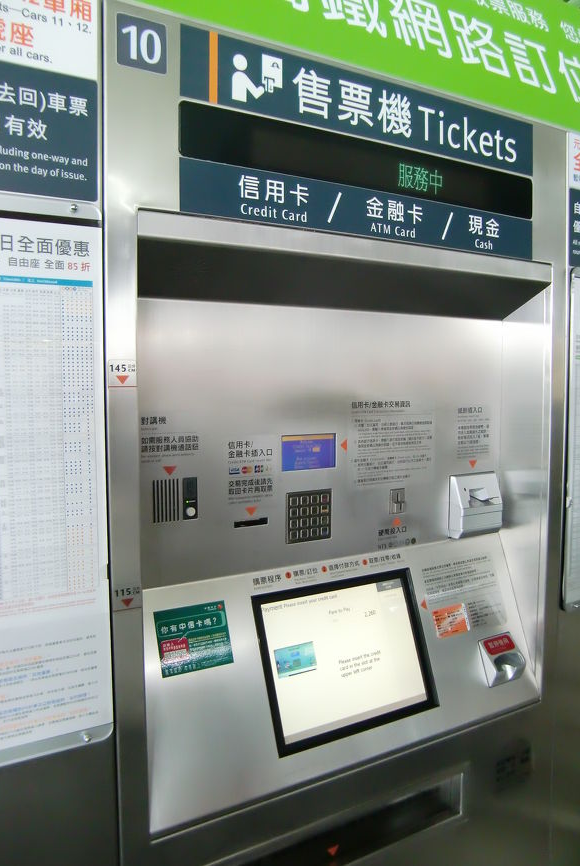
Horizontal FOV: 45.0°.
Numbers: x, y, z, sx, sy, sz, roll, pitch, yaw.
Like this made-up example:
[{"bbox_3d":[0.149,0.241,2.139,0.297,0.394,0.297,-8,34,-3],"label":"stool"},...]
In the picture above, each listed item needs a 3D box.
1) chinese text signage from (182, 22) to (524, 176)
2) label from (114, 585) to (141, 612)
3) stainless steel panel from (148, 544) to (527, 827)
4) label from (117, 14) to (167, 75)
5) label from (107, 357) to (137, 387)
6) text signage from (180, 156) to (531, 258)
[{"bbox_3d":[0.154,-0.514,1.125,0.706,0.094,0.010,-3,5,-32],"label":"chinese text signage"},{"bbox_3d":[-0.220,0.223,0.945,0.039,0.032,0.004,-3,5,-32],"label":"label"},{"bbox_3d":[0.124,0.392,1.238,0.824,0.331,0.035,-3,-16,-32],"label":"stainless steel panel"},{"bbox_3d":[-0.192,-0.505,0.912,0.066,0.063,0.006,-3,5,-32],"label":"label"},{"bbox_3d":[-0.220,-0.078,0.924,0.039,0.035,0.004,-3,5,-32],"label":"label"},{"bbox_3d":[0.155,-0.350,1.137,0.713,0.072,0.010,-3,5,-32],"label":"text signage"}]

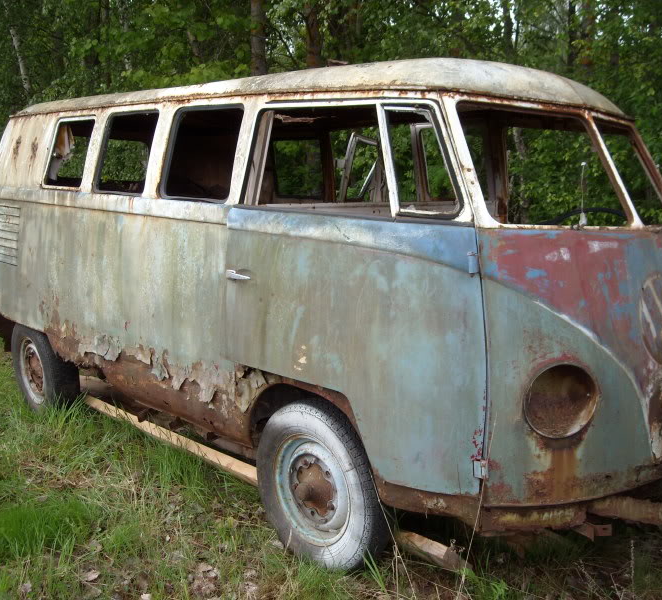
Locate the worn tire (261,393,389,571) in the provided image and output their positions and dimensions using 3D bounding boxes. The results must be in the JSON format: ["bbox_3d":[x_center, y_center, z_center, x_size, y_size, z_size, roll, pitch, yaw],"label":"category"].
[{"bbox_3d":[-0.036,0.697,3.027,0.165,0.640,0.640,-6,12,-43],"label":"worn tire"}]

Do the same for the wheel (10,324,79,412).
[{"bbox_3d":[-1.680,0.397,4.750,0.165,0.640,0.640,-6,12,-43],"label":"wheel"}]

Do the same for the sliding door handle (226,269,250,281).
[{"bbox_3d":[-0.341,-0.093,2.998,0.042,0.033,0.120,-6,12,-43],"label":"sliding door handle"}]

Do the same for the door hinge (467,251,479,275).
[{"bbox_3d":[0.407,-0.106,2.318,0.030,0.066,0.022,8,10,34],"label":"door hinge"}]

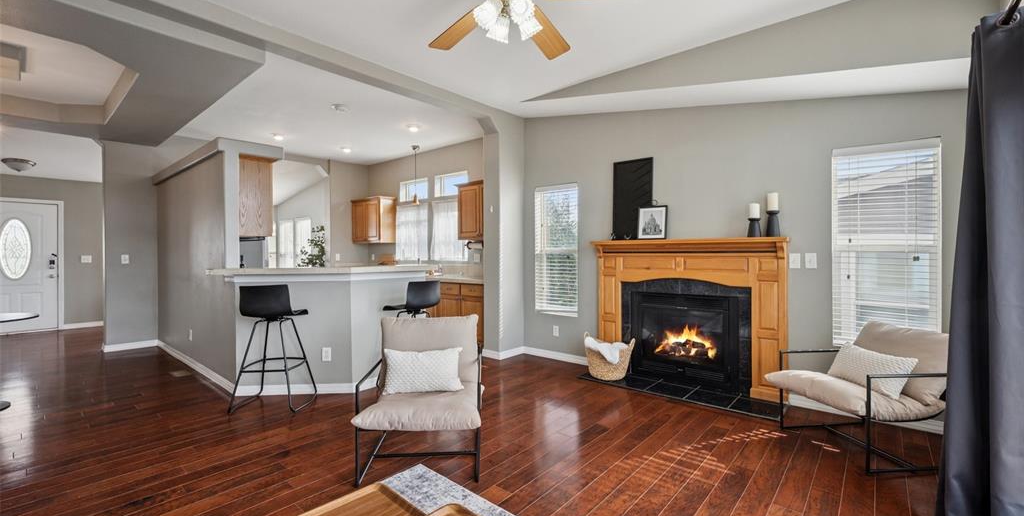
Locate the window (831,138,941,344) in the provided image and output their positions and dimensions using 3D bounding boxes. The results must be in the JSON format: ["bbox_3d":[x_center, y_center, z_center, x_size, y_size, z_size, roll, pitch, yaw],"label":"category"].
[{"bbox_3d":[2.654,-0.073,3.050,0.593,1.487,0.078,0,1,41],"label":"window"}]

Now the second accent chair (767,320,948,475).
[{"bbox_3d":[2.215,0.794,2.685,0.797,0.778,0.637,0,1,-9],"label":"second accent chair"}]

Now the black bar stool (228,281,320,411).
[{"bbox_3d":[-1.938,0.705,3.505,0.496,0.972,0.457,0,1,-2],"label":"black bar stool"}]

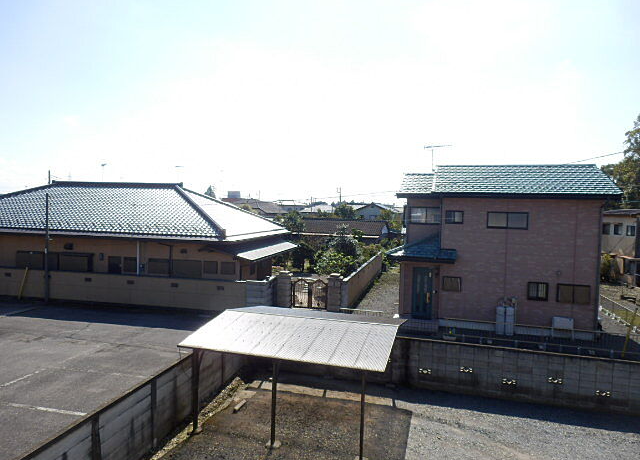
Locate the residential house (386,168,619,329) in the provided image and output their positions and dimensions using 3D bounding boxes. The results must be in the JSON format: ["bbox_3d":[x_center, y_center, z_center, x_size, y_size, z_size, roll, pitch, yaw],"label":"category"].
[{"bbox_3d":[8.785,0.574,23.053,9.300,7.850,7.300,2,3,16],"label":"residential house"}]

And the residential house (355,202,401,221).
[{"bbox_3d":[12.556,-2.629,98.288,7.800,7.100,9.000,2,3,16],"label":"residential house"}]

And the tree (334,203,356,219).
[{"bbox_3d":[3.615,-0.726,64.036,3.400,6.190,3.400,2,3,16],"label":"tree"}]

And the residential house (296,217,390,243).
[{"bbox_3d":[2.265,1.120,43.865,8.800,4.400,7.000,2,3,16],"label":"residential house"}]

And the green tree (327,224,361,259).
[{"bbox_3d":[1.846,1.603,36.619,2.800,4.120,2.700,2,3,16],"label":"green tree"}]

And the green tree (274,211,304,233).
[{"bbox_3d":[-2.562,0.947,37.594,2.700,5.110,2.700,2,3,16],"label":"green tree"}]

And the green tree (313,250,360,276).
[{"bbox_3d":[1.165,2.669,34.470,3.400,2.170,3.000,2,3,16],"label":"green tree"}]

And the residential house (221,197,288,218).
[{"bbox_3d":[-12.729,-2.620,85.990,12.500,7.000,11.000,2,3,16],"label":"residential house"}]

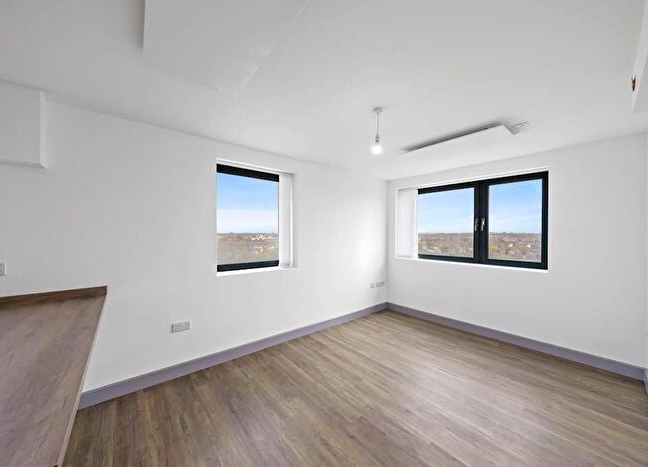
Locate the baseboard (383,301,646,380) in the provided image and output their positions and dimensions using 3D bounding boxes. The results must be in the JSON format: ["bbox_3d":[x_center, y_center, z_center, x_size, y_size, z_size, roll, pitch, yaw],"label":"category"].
[{"bbox_3d":[2.098,1.329,3.253,0.018,0.122,2.799,0,0,-41],"label":"baseboard"}]

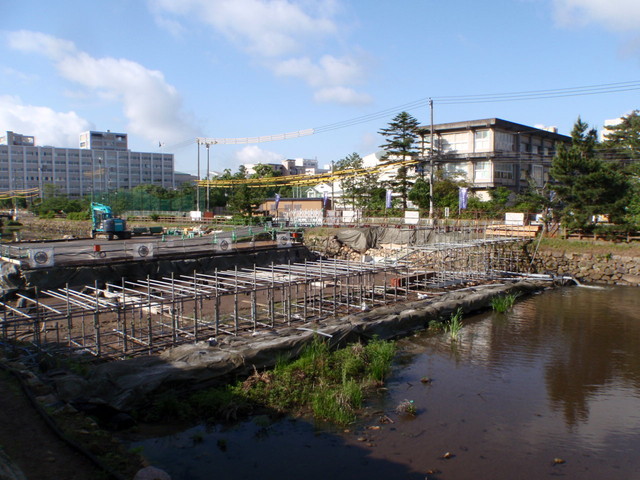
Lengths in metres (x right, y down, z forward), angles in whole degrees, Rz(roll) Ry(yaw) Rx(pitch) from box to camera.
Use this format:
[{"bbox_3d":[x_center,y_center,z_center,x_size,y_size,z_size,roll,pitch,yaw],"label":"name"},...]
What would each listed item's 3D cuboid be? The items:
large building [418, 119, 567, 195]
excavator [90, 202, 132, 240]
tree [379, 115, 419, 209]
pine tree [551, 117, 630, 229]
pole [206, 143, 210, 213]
[{"bbox_3d":[26.433,-9.971,76.913,12.000,11.600,28.500,5,7,43],"label":"large building"},{"bbox_3d":[-16.110,-1.406,40.000,1.950,2.900,3.100,-4,7,-41],"label":"excavator"},{"bbox_3d":[8.345,-8.084,54.000,4.000,10.300,4.000,1,5,8],"label":"tree"},{"bbox_3d":[24.035,-5.909,46.000,6.700,10.000,6.400,3,6,27],"label":"pine tree"},{"bbox_3d":[-13.784,-7.541,64.000,0.330,9.000,0.330,0,5,0],"label":"pole"}]

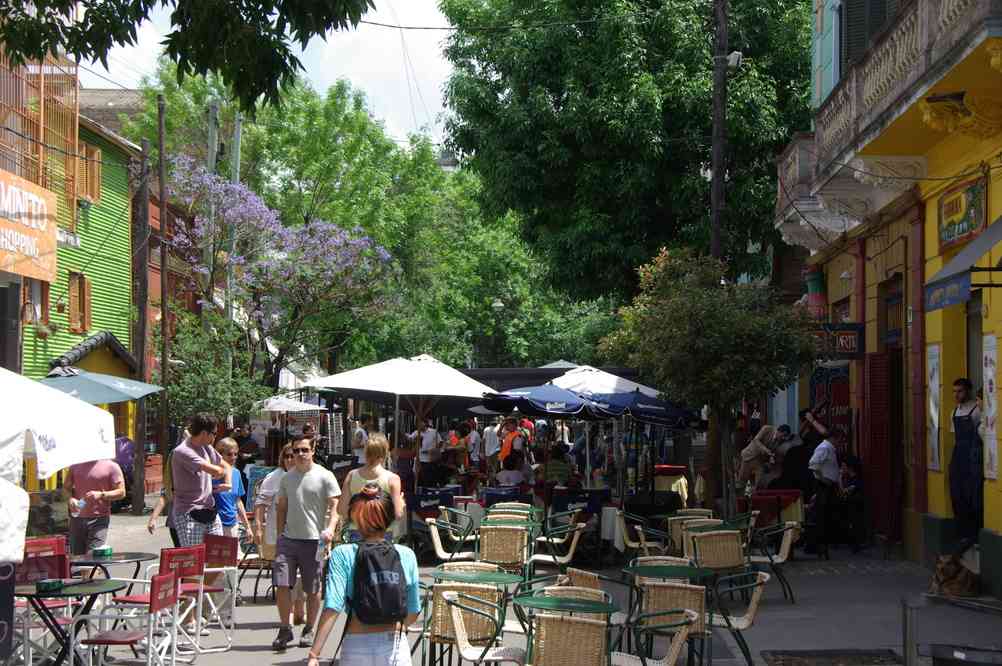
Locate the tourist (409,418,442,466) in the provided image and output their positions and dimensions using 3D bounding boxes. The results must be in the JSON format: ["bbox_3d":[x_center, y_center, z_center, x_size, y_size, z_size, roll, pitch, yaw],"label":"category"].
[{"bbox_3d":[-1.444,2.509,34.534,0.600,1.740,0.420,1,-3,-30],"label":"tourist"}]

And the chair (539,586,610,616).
[{"bbox_3d":[0.480,2.129,11.950,0.560,0.800,0.560,0,-2,5],"label":"chair"}]

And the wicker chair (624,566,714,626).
[{"bbox_3d":[1.190,2.114,12.350,0.560,0.800,0.560,0,-2,5],"label":"wicker chair"}]

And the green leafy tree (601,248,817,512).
[{"bbox_3d":[2.495,0.921,21.477,2.600,3.880,2.500,0,-2,2],"label":"green leafy tree"}]

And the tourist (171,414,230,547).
[{"bbox_3d":[-2.592,1.690,15.259,0.420,1.870,0.540,-1,-2,41],"label":"tourist"}]

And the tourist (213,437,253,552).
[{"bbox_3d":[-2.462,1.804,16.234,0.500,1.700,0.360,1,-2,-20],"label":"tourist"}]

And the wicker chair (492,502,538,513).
[{"bbox_3d":[0.138,2.361,20.342,0.550,0.810,0.560,0,-2,6],"label":"wicker chair"}]

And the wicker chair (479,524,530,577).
[{"bbox_3d":[0.029,2.278,17.343,0.550,0.810,0.560,0,-2,2],"label":"wicker chair"}]

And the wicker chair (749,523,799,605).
[{"bbox_3d":[2.690,2.280,17.700,0.580,0.800,0.560,0,-2,2],"label":"wicker chair"}]

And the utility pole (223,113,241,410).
[{"bbox_3d":[-6.789,-0.838,45.089,0.220,9.600,0.220,1,-3,0],"label":"utility pole"}]

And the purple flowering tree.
[{"bbox_3d":[-4.911,-0.201,40.150,5.100,7.600,4.800,0,-2,2],"label":"purple flowering tree"}]

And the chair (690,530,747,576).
[{"bbox_3d":[1.944,2.217,16.308,0.530,0.800,0.560,0,-3,-2],"label":"chair"}]

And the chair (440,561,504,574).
[{"bbox_3d":[-0.229,2.172,13.545,0.550,0.810,0.560,0,-2,0],"label":"chair"}]

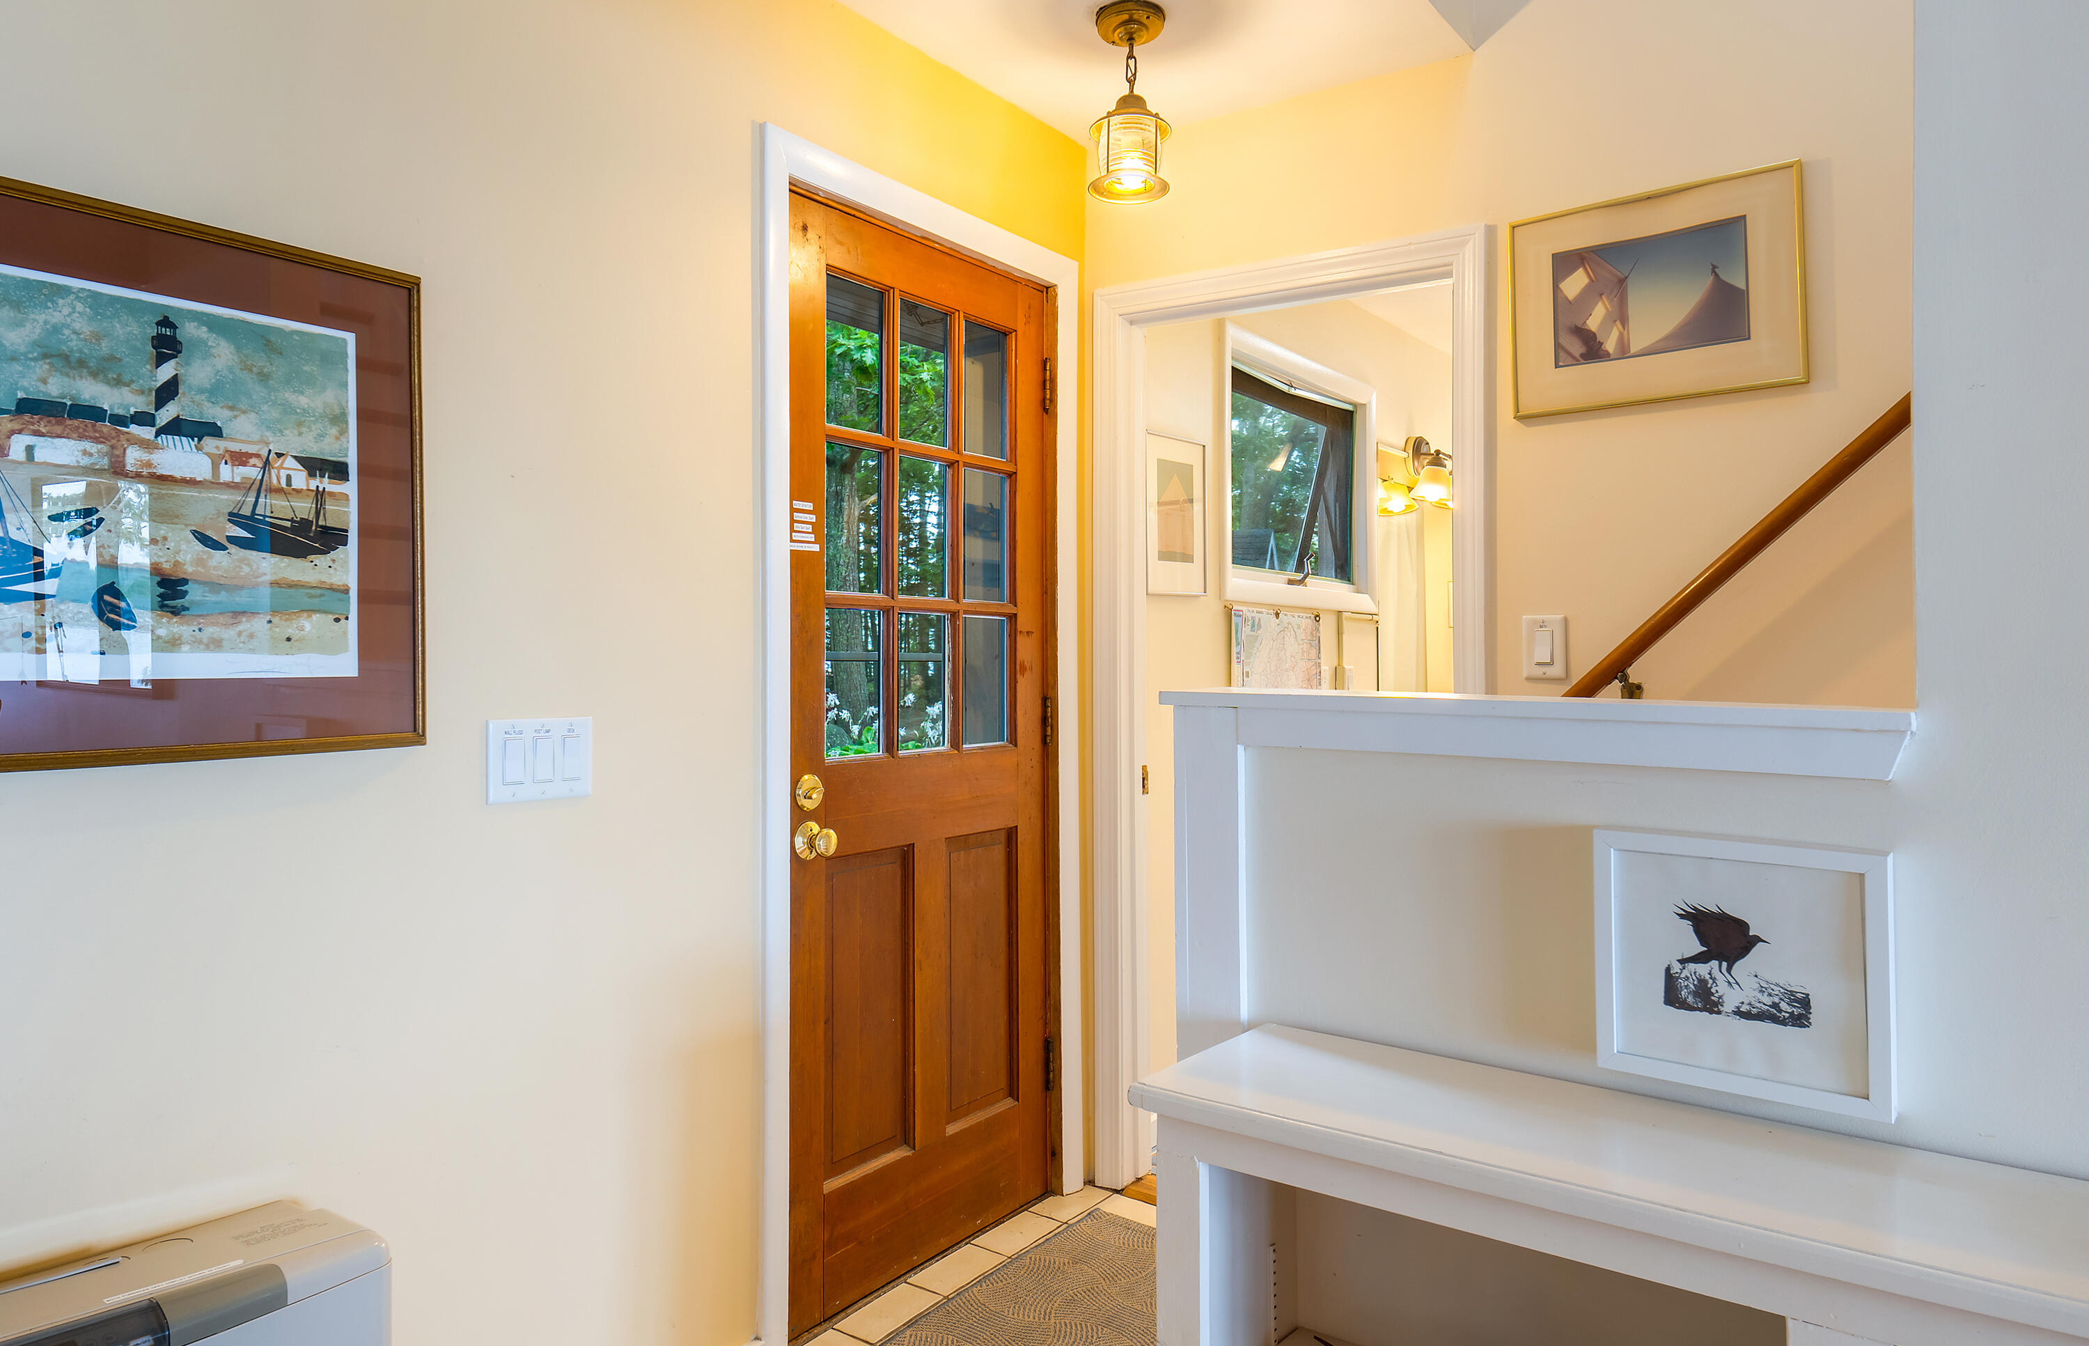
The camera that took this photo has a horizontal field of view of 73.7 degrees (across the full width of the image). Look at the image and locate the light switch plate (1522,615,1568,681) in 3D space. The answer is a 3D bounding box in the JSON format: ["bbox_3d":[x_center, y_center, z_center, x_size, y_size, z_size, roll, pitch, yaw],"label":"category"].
[{"bbox_3d":[0.955,-0.048,2.654,0.075,0.119,0.010,0,0,32],"label":"light switch plate"}]

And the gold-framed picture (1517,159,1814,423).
[{"bbox_3d":[1.112,-0.683,2.547,0.494,0.380,0.025,-2,-1,32],"label":"gold-framed picture"}]

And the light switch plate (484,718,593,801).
[{"bbox_3d":[-0.714,0.124,1.969,0.010,0.116,0.167,0,0,33],"label":"light switch plate"}]

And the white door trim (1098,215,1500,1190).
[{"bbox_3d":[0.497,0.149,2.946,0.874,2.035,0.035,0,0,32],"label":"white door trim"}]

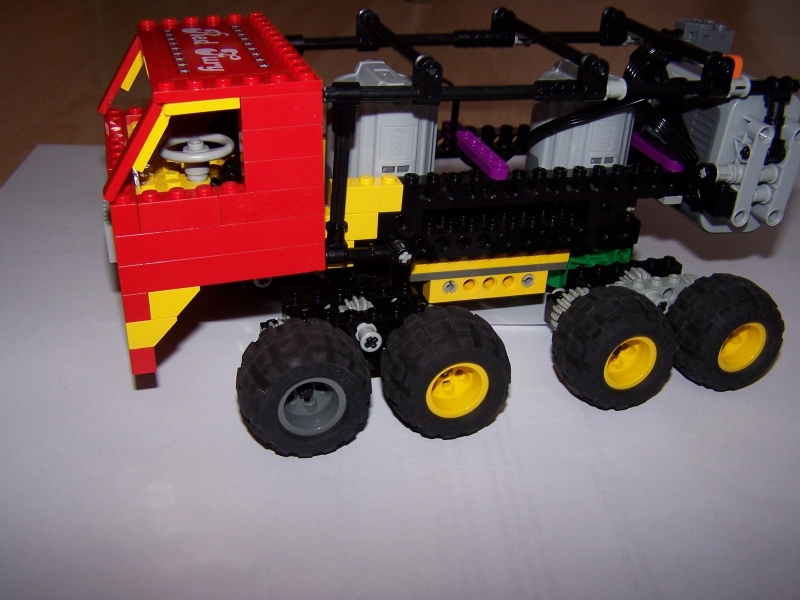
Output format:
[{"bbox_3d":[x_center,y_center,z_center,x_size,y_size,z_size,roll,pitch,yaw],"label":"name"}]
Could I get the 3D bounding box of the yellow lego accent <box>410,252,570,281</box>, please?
[{"bbox_3d":[0.033,-0.014,0.335,0.064,0.007,0.009,-5,29,-17],"label":"yellow lego accent"}]

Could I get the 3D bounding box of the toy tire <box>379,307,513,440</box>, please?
[{"bbox_3d":[0.018,0.029,0.344,0.050,0.050,0.029,-5,29,-17],"label":"toy tire"}]

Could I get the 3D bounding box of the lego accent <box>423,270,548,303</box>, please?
[{"bbox_3d":[0.032,-0.008,0.337,0.048,0.010,0.008,-5,29,-17],"label":"lego accent"}]

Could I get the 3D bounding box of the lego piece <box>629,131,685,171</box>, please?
[{"bbox_3d":[0.096,-0.062,0.347,0.008,0.004,0.056,-5,29,-17],"label":"lego piece"}]

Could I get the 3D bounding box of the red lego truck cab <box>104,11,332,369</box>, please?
[{"bbox_3d":[-0.070,-0.043,0.310,0.067,0.092,0.096,-8,30,-16],"label":"red lego truck cab"}]

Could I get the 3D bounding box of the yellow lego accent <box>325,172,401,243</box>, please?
[{"bbox_3d":[-0.015,-0.031,0.297,0.029,0.022,0.009,-5,29,-17],"label":"yellow lego accent"}]

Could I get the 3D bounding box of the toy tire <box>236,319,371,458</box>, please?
[{"bbox_3d":[-0.036,0.033,0.329,0.050,0.050,0.029,-5,29,-18],"label":"toy tire"}]

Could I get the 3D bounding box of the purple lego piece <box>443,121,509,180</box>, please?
[{"bbox_3d":[0.027,-0.056,0.326,0.008,0.004,0.056,-5,29,-17],"label":"purple lego piece"}]

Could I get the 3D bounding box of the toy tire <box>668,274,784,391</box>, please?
[{"bbox_3d":[0.143,0.015,0.389,0.050,0.050,0.029,-7,30,-21],"label":"toy tire"}]

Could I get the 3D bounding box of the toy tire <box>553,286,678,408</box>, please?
[{"bbox_3d":[0.090,0.020,0.371,0.050,0.050,0.029,-7,30,-20],"label":"toy tire"}]

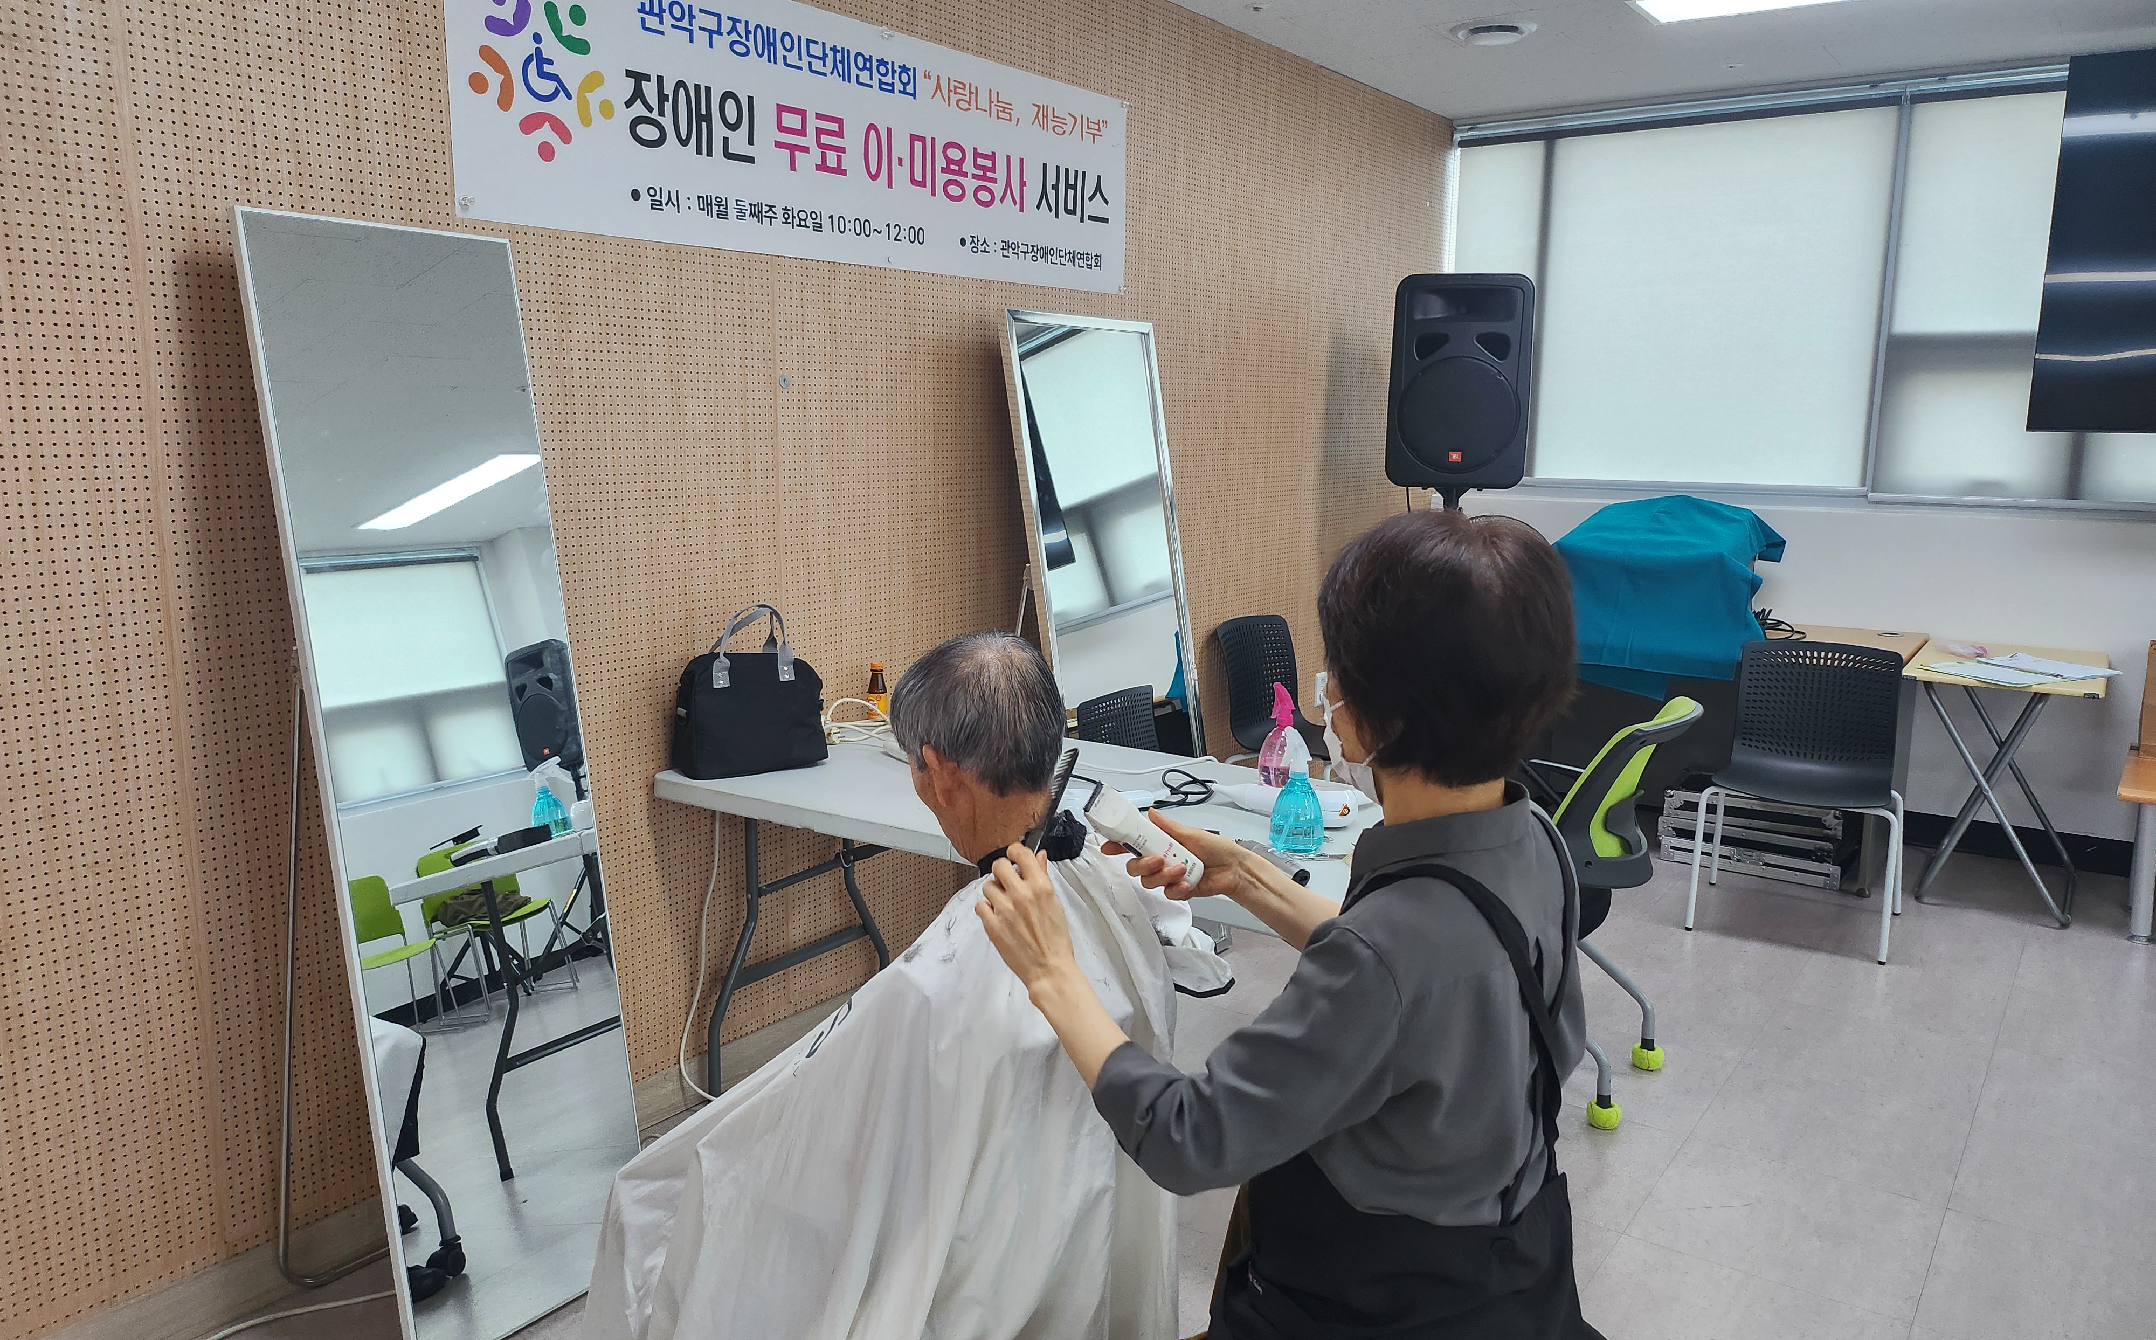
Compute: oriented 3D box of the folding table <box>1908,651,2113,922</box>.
[{"bbox_3d":[2.849,0.331,4.642,0.505,0.718,0.776,7,12,34],"label":"folding table"}]

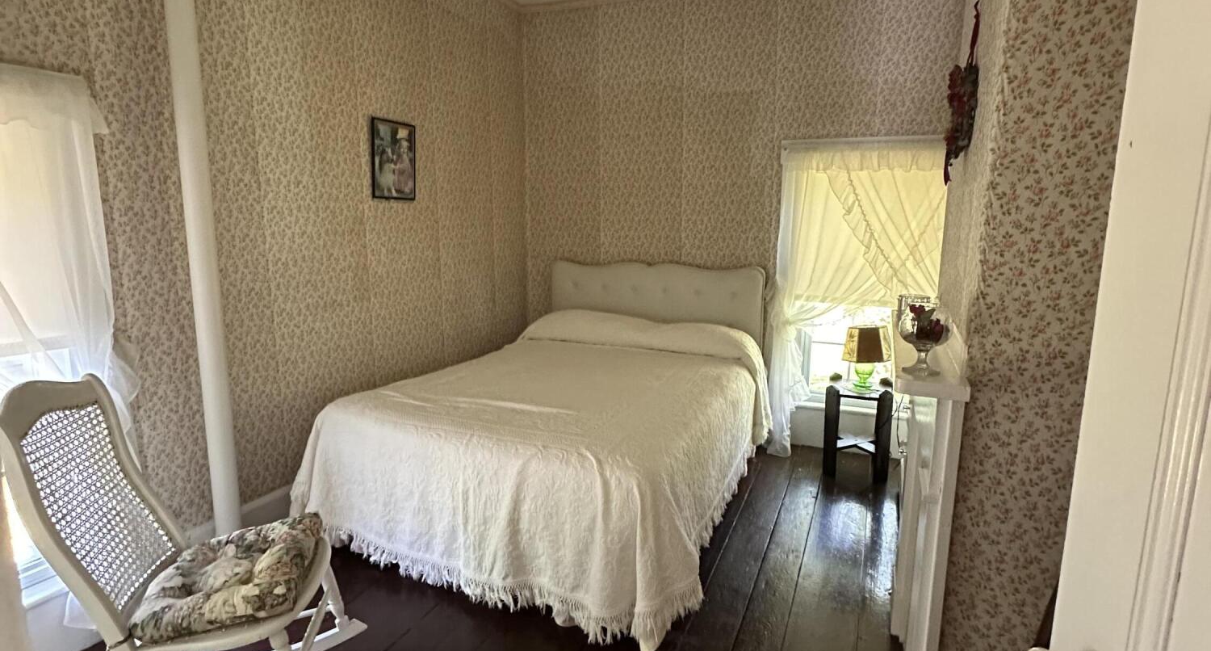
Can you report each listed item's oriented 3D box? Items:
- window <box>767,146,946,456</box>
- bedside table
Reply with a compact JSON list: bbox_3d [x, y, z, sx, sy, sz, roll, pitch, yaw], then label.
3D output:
[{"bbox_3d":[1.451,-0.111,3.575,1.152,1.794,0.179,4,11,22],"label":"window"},{"bbox_3d":[1.365,0.546,3.547,0.338,0.506,0.345,4,11,22],"label":"bedside table"}]

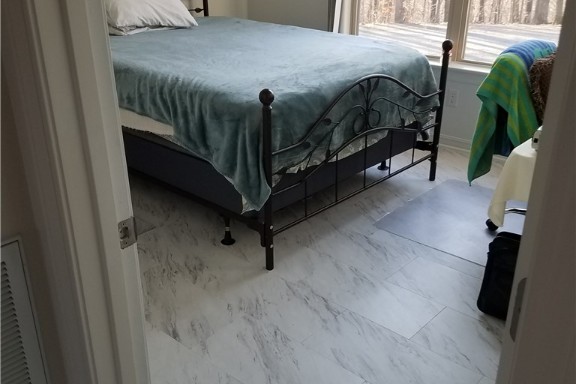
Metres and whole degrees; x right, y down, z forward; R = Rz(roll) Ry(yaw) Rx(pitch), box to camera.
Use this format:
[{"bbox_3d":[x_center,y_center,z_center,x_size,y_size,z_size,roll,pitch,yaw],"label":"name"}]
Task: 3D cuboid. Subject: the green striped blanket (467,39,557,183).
[{"bbox_3d":[1.160,-0.429,2.967,0.380,0.720,0.380,20,30,38],"label":"green striped blanket"}]

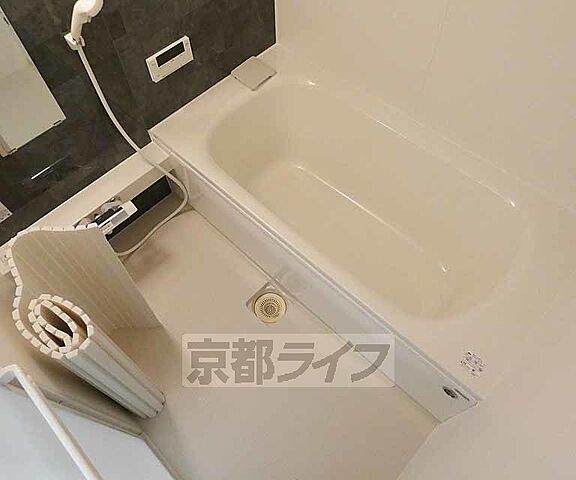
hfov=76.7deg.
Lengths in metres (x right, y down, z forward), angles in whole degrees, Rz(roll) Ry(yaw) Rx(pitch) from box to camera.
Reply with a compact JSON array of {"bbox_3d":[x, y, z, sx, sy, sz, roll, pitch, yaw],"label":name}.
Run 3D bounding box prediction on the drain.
[{"bbox_3d":[-0.075,0.294,1.558,0.138,0.020,0.138,0,60,1],"label":"drain"}]

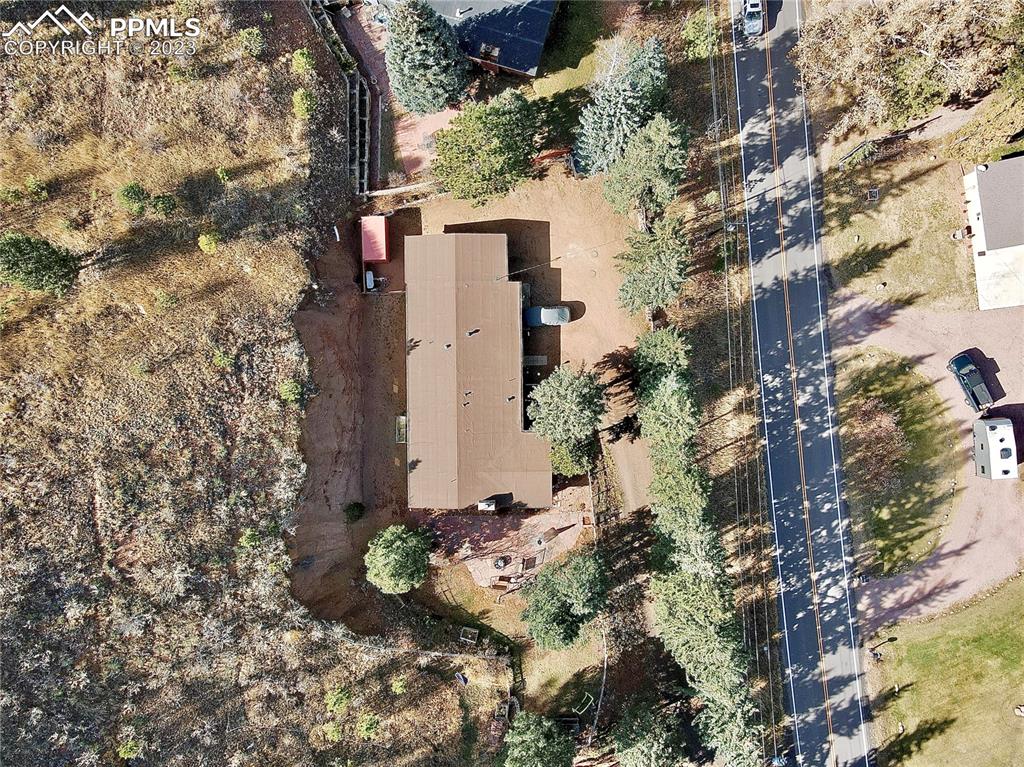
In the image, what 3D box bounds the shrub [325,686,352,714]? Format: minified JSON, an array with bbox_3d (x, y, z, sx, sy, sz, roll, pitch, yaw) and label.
[{"bbox_3d":[-16.300,29.770,66.650,2.420,1.700,2.250,0,90,0],"label":"shrub"}]

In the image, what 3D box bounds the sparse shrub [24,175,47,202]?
[{"bbox_3d":[-41.700,-17.070,62.100,1.700,1.800,2.200,0,90,0],"label":"sparse shrub"}]

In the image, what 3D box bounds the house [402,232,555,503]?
[{"bbox_3d":[-3.320,-1.150,71.600,14.500,4.700,27.400,-1,90,0],"label":"house"}]

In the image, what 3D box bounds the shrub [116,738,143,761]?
[{"bbox_3d":[-36.990,35.394,68.622,2.420,1.760,2.050,0,90,0],"label":"shrub"}]

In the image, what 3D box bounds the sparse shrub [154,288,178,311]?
[{"bbox_3d":[-33.188,-8.069,68.162,2.220,1.680,2.030,0,90,0],"label":"sparse shrub"}]

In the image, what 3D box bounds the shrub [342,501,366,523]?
[{"bbox_3d":[-15.360,12.400,68.750,1.960,1.500,2.000,0,90,0],"label":"shrub"}]

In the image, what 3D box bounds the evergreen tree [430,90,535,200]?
[{"bbox_3d":[-2.637,-23.048,69.300,9.800,9.500,10.200,0,90,0],"label":"evergreen tree"}]

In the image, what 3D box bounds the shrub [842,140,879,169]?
[{"bbox_3d":[35.694,-23.454,72.678,3.700,1.700,1.900,-33,90,0],"label":"shrub"}]

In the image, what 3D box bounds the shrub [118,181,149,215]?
[{"bbox_3d":[-33.550,-16.310,62.900,2.430,2.200,2.730,0,90,0],"label":"shrub"}]

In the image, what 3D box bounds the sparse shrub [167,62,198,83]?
[{"bbox_3d":[-29.650,-27.980,63.850,2.580,1.300,1.510,0,90,0],"label":"sparse shrub"}]

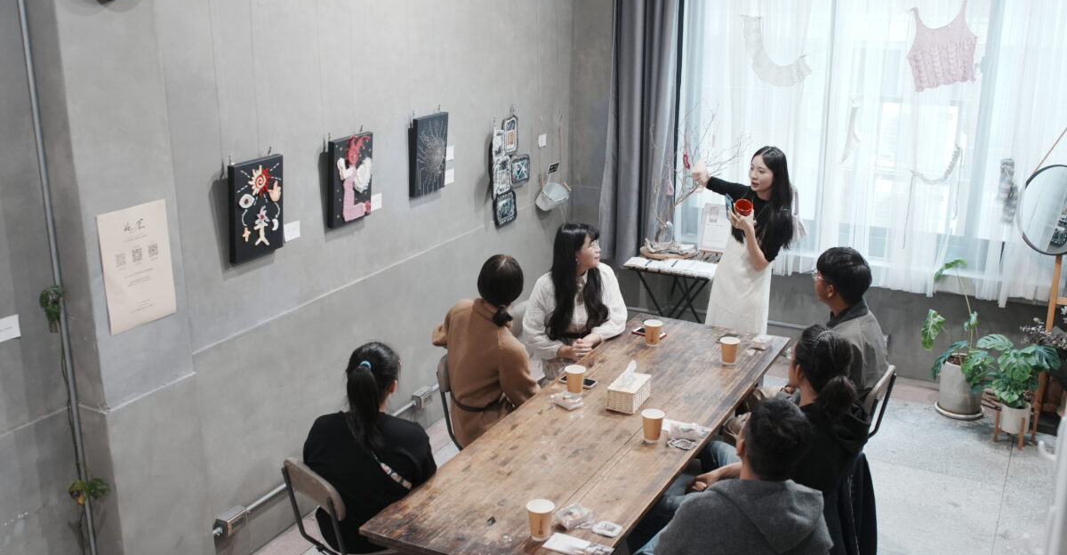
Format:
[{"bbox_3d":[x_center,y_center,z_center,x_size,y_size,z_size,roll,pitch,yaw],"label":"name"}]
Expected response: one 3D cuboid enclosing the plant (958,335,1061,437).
[{"bbox_3d":[2.556,0.575,5.581,0.470,0.540,0.420,8,18,26],"label":"plant"}]

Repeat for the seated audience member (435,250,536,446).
[{"bbox_3d":[-0.061,0.508,4.784,0.550,1.270,0.680,15,23,42],"label":"seated audience member"}]

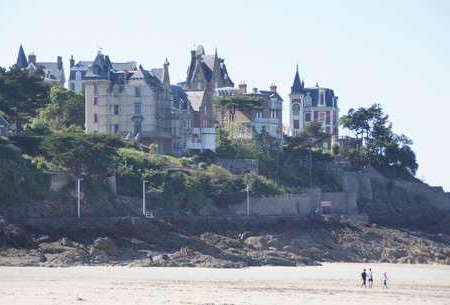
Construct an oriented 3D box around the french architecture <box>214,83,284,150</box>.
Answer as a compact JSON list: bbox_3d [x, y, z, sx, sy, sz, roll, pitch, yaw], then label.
[{"bbox_3d":[4.970,-7.510,445.000,13.000,14.590,11.500,0,-2,-15],"label":"french architecture"}]

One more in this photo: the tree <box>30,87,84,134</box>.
[{"bbox_3d":[-32.470,-8.140,408.000,10.800,9.310,9.500,0,-2,0],"label":"tree"}]

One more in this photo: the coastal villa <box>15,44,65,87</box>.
[{"bbox_3d":[-40.760,-16.570,465.000,10.500,14.300,9.500,0,-2,5],"label":"coastal villa"}]

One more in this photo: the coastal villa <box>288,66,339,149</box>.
[{"bbox_3d":[20.070,-9.870,472.000,9.600,18.840,9.300,0,-2,12],"label":"coastal villa"}]

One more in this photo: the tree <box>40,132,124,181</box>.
[{"bbox_3d":[-25.050,0.880,370.000,14.300,9.490,12.000,0,-2,0],"label":"tree"}]

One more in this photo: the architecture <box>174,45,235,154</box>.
[{"bbox_3d":[-4.240,-10.950,435.000,11.000,22.740,11.500,0,-2,-10],"label":"architecture"}]

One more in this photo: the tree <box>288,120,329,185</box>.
[{"bbox_3d":[17.850,0.110,450.000,9.000,13.900,8.500,0,-2,0],"label":"tree"}]

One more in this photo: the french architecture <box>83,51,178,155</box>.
[{"bbox_3d":[-17.870,-9.460,398.000,15.300,19.670,13.000,0,-2,10],"label":"french architecture"}]

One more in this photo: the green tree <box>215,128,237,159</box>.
[{"bbox_3d":[0.310,-1.830,428.000,4.500,6.100,4.300,0,-2,0],"label":"green tree"}]

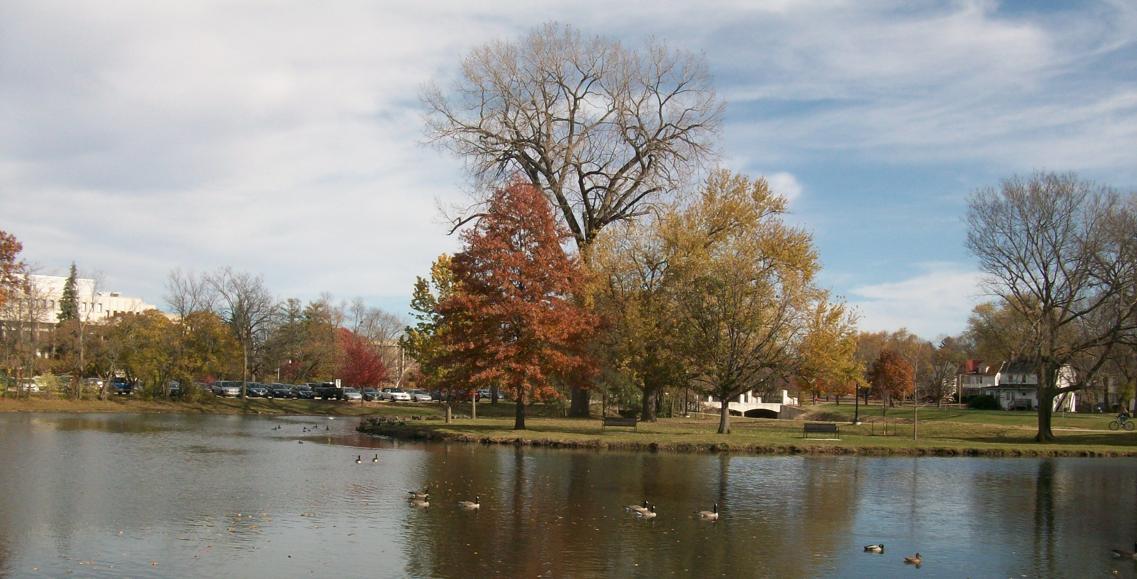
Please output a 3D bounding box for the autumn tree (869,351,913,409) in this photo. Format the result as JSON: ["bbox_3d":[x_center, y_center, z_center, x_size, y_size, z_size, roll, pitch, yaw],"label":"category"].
[{"bbox_3d":[54.357,15.029,188.000,7.900,9.900,7.800,0,-5,16],"label":"autumn tree"}]

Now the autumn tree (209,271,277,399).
[{"bbox_3d":[-34.306,4.693,118.000,7.400,13.900,7.200,3,-5,-16],"label":"autumn tree"}]

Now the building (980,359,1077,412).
[{"bbox_3d":[74.916,15.707,182.000,8.800,8.300,12.500,5,-6,-42],"label":"building"}]

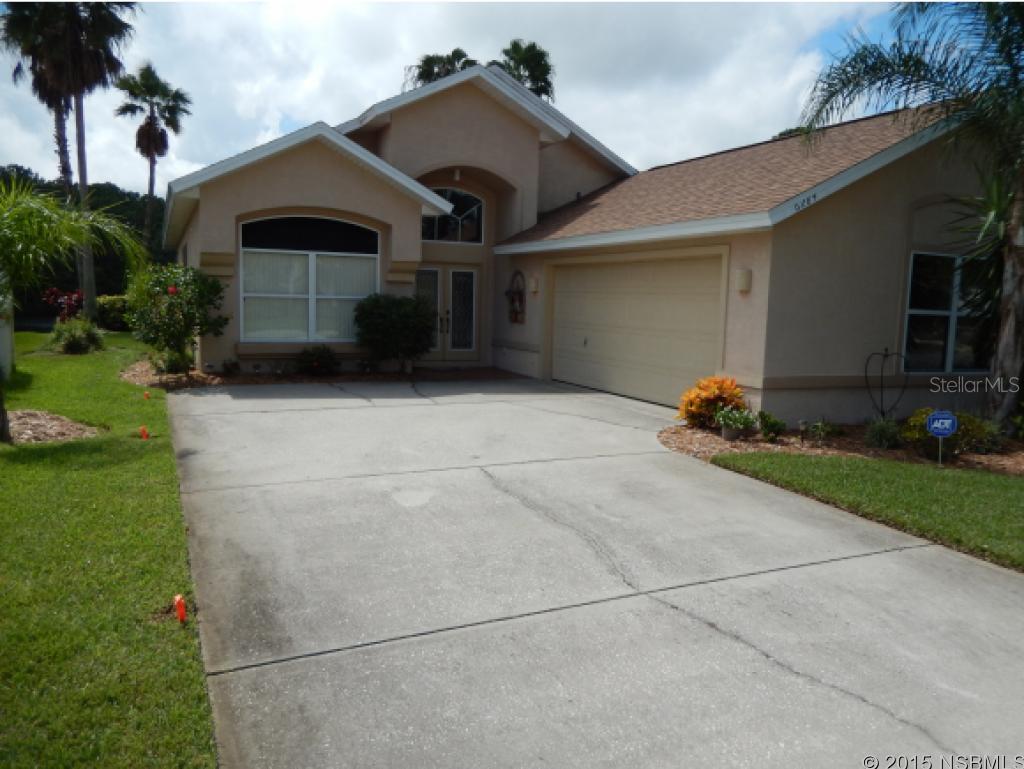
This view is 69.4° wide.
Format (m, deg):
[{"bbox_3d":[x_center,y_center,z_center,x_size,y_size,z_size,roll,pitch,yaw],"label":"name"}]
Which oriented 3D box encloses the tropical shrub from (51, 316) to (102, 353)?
[{"bbox_3d":[-10.324,-1.159,17.500,1.180,0.870,1.120,2,7,0],"label":"tropical shrub"}]

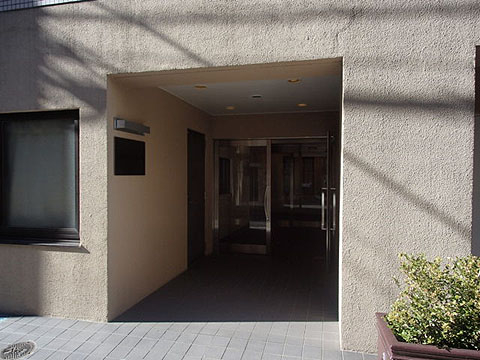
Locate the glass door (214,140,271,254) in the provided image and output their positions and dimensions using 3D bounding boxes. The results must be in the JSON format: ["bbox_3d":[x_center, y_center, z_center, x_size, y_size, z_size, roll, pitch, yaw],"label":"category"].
[{"bbox_3d":[0.036,0.313,6.441,1.071,2.109,0.070,1,1,14],"label":"glass door"}]

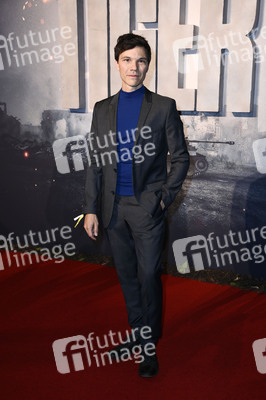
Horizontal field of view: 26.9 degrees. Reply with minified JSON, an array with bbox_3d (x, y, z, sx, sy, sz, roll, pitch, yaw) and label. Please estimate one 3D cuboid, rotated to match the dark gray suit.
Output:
[{"bbox_3d":[0.020,0.118,2.980,0.520,1.430,0.360,4,14,17],"label":"dark gray suit"}]

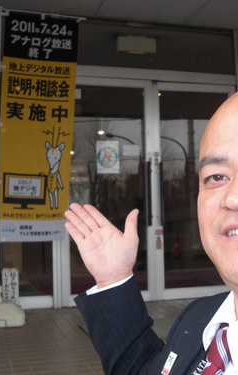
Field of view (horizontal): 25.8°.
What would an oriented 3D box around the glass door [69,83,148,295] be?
[{"bbox_3d":[-0.089,0.005,4.804,0.791,1.999,0.050,0,-4,-15],"label":"glass door"}]

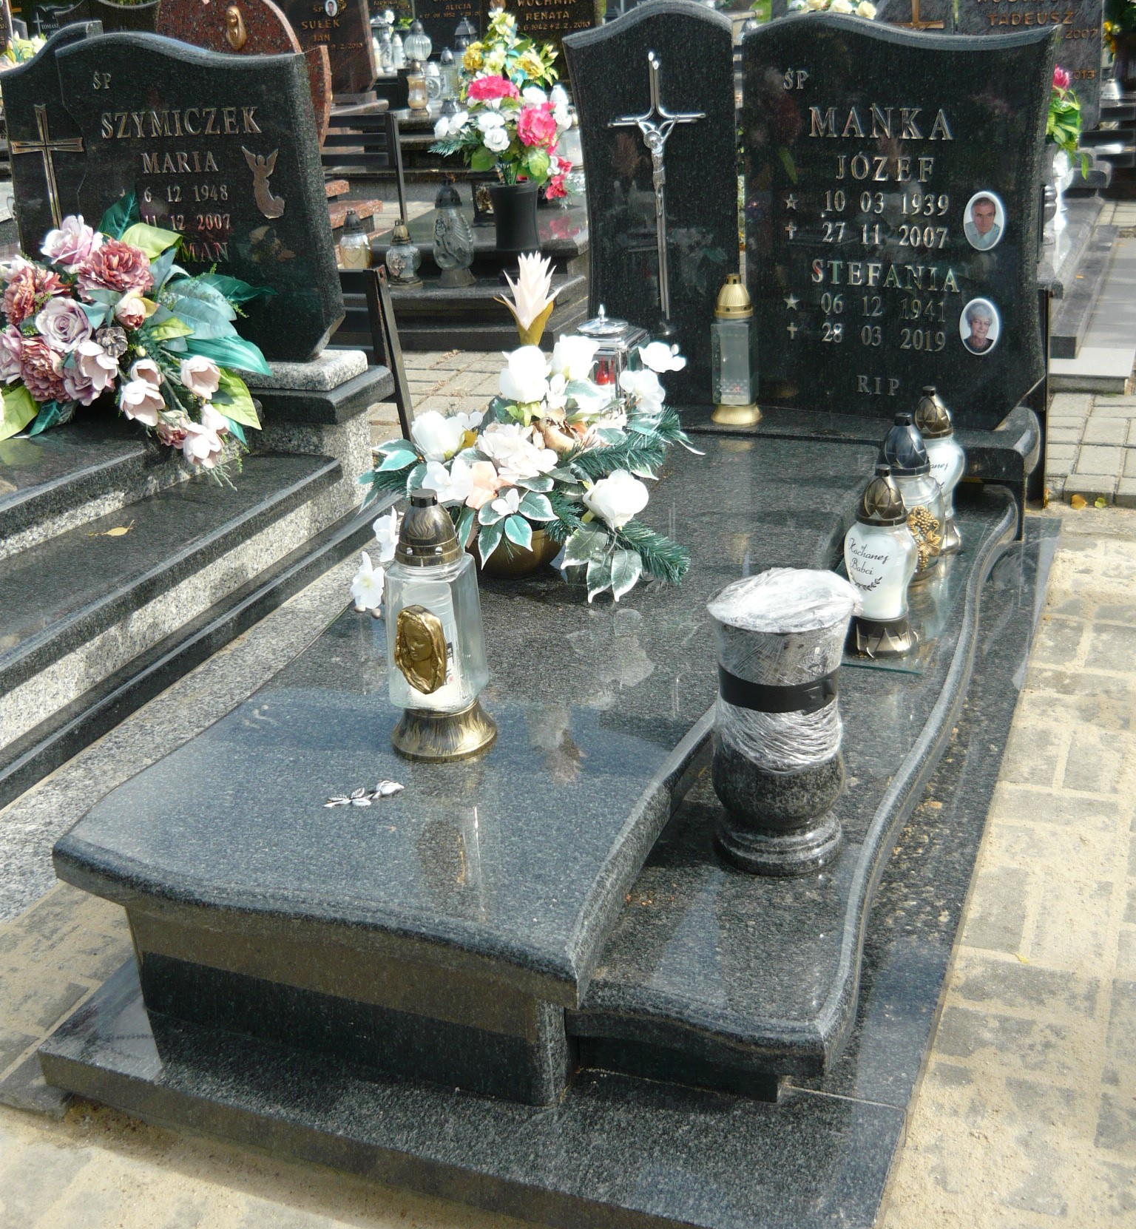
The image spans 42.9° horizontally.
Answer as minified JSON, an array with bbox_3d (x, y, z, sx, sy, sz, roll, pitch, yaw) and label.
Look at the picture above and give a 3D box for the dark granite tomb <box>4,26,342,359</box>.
[{"bbox_3d":[-1.004,-1.028,3.554,0.946,0.769,0.114,6,25,22],"label":"dark granite tomb"}]

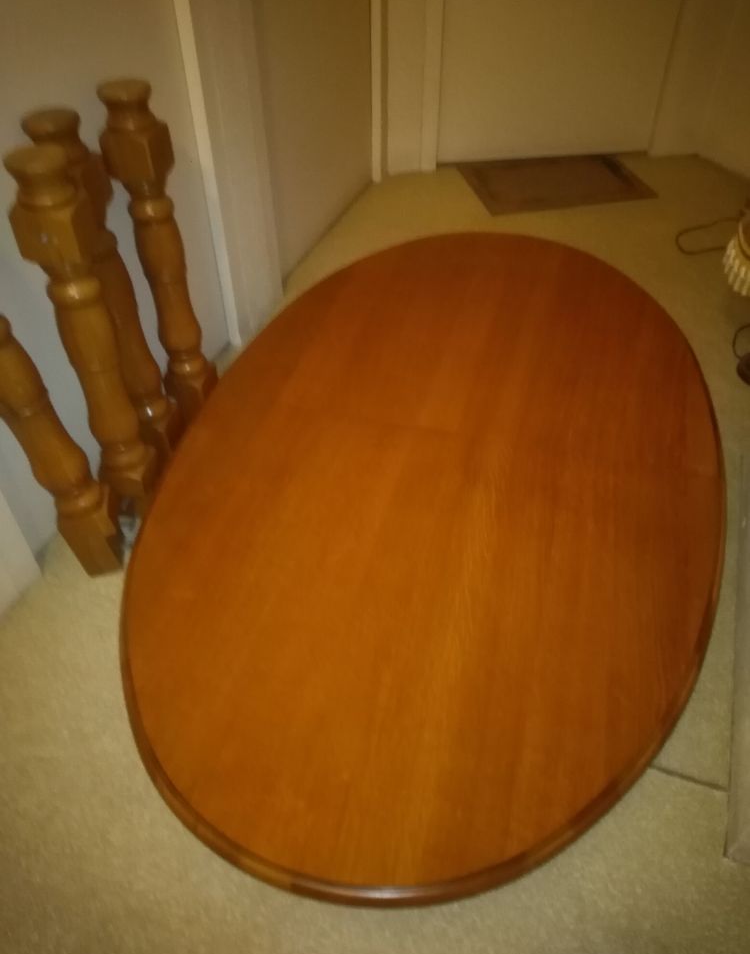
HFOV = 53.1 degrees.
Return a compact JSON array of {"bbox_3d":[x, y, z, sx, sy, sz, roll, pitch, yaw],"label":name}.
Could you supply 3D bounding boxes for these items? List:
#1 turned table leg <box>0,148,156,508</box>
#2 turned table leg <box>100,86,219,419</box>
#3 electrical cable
[{"bbox_3d":[-0.460,-0.171,1.248,0.091,0.700,0.091,2,43,2],"label":"turned table leg"},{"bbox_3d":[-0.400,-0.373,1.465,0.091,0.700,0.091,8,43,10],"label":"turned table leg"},{"bbox_3d":[1.074,-0.762,2.372,0.310,0.010,0.170,-15,45,-15],"label":"electrical cable"}]

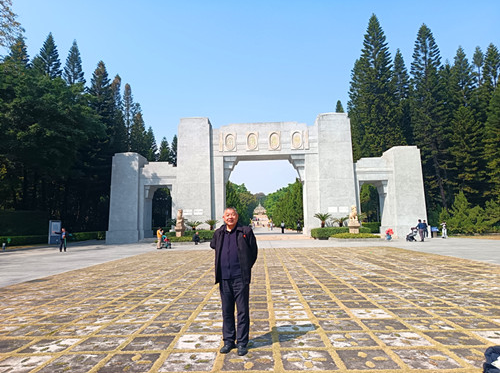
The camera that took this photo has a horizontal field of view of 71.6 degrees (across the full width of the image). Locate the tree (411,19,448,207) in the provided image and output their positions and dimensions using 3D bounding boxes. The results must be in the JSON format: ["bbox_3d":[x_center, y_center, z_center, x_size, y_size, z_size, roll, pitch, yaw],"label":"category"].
[{"bbox_3d":[22.588,-7.516,42.447,5.000,26.500,5.000,-2,-7,2],"label":"tree"}]

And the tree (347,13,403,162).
[{"bbox_3d":[16.402,-8.258,43.233,6.400,28.463,6.400,-2,-7,2],"label":"tree"}]

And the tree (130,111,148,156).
[{"bbox_3d":[-20.520,-2.368,63.364,3.800,23.233,3.800,-2,-7,2],"label":"tree"}]

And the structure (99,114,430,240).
[{"bbox_3d":[1.564,-0.812,37.105,32.400,13.000,4.300,-2,-7,2],"label":"structure"}]

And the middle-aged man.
[{"bbox_3d":[-0.188,1.104,4.179,0.580,1.700,0.360,-2,-7,9],"label":"middle-aged man"}]

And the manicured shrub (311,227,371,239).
[{"bbox_3d":[8.612,4.486,32.646,5.606,1.050,1.600,-2,-7,2],"label":"manicured shrub"}]

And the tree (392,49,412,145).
[{"bbox_3d":[23.070,-7.150,51.454,4.200,27.824,4.200,-2,-7,2],"label":"tree"}]

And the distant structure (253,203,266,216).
[{"bbox_3d":[6.704,16.231,244.660,9.900,8.500,6.500,-2,-7,2],"label":"distant structure"}]

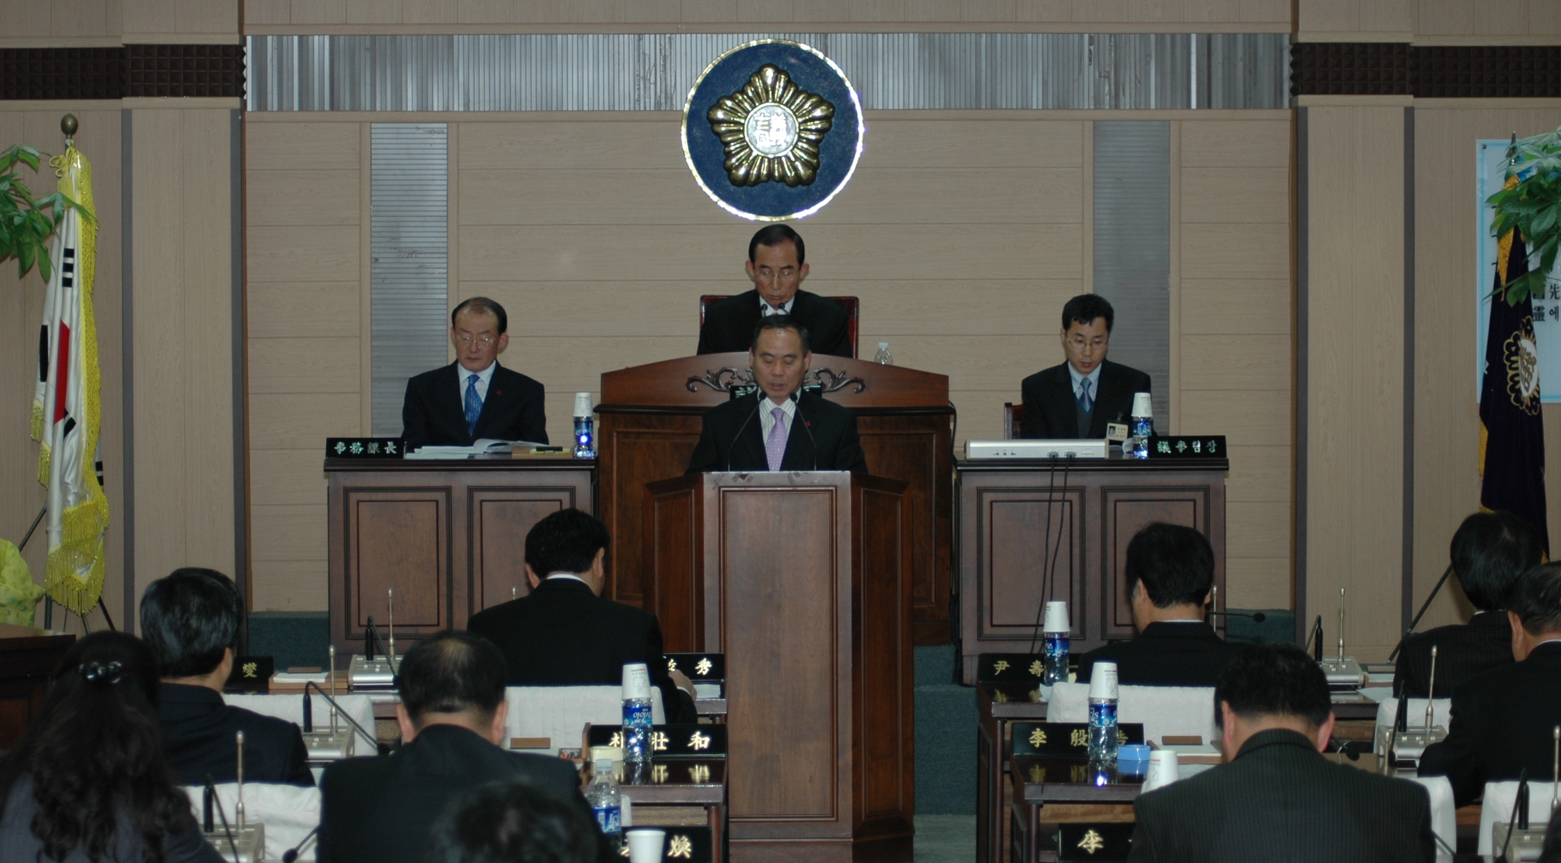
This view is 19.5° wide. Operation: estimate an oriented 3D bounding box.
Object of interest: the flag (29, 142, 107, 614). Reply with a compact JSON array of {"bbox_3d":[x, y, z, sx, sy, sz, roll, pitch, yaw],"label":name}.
[{"bbox_3d":[-2.488,-0.188,15.900,0.280,1.650,0.240,0,2,0],"label":"flag"}]

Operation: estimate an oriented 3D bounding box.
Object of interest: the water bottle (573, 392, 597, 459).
[{"bbox_3d":[-0.644,-0.015,14.979,0.066,0.218,0.066,0,2,0],"label":"water bottle"}]

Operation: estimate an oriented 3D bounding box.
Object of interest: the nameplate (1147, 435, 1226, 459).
[{"bbox_3d":[1.345,0.051,15.069,0.262,0.071,0.055,0,3,0],"label":"nameplate"}]

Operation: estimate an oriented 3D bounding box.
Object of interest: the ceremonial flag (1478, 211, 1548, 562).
[{"bbox_3d":[2.567,-0.139,15.900,0.270,1.520,0.220,0,2,0],"label":"ceremonial flag"}]

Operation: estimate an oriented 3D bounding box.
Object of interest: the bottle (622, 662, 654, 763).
[{"bbox_3d":[-0.311,0.611,9.938,0.066,0.213,0.066,0,2,0],"label":"bottle"}]

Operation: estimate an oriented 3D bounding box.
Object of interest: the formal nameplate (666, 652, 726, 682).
[{"bbox_3d":[-0.297,0.617,11.961,0.295,0.071,0.055,0,3,0],"label":"formal nameplate"}]

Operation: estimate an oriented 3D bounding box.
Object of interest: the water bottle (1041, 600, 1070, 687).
[{"bbox_3d":[0.712,0.548,11.700,0.069,0.215,0.069,0,2,0],"label":"water bottle"}]

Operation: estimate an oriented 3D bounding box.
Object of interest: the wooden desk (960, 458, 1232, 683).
[{"bbox_3d":[1.023,0.454,15.225,0.890,0.740,0.600,0,2,0],"label":"wooden desk"}]

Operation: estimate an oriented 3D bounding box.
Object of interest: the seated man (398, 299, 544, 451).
[{"bbox_3d":[-1.052,0.169,15.569,0.520,1.250,0.750,0,3,0],"label":"seated man"}]

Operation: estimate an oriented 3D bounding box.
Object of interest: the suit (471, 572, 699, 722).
[{"bbox_3d":[-0.491,0.660,11.250,0.550,0.620,0.450,0,2,5],"label":"suit"}]

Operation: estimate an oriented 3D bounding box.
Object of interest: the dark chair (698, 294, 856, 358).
[{"bbox_3d":[0.000,0.100,15.900,0.575,1.150,0.620,0,2,0],"label":"dark chair"}]

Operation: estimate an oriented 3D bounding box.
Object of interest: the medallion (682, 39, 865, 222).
[{"bbox_3d":[-0.026,-1.105,16.720,0.670,0.670,0.080,0,2,0],"label":"medallion"}]

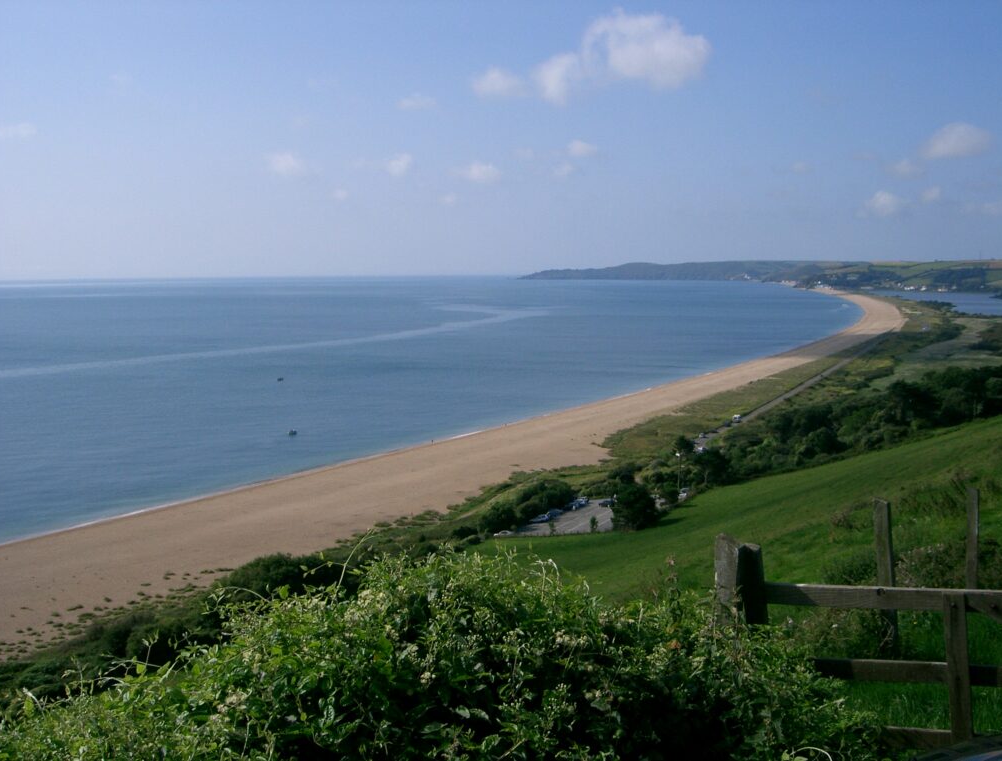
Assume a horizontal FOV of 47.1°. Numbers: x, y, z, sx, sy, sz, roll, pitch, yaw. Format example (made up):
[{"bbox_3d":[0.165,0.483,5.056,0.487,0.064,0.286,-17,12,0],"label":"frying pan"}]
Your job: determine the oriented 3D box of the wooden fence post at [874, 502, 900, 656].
[{"bbox_3d":[2.591,1.314,7.690,0.090,1.082,0.090,-2,6,30],"label":"wooden fence post"}]

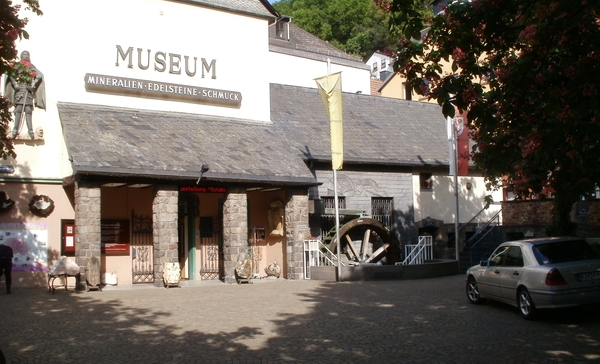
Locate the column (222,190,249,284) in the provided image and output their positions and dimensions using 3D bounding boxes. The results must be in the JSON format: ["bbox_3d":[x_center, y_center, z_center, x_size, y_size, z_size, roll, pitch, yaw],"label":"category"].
[{"bbox_3d":[-2.152,1.789,20.617,0.610,3.100,0.600,2,-6,-31],"label":"column"}]

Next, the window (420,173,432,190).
[{"bbox_3d":[5.301,0.000,26.109,0.600,0.600,0.150,2,-6,-31],"label":"window"}]

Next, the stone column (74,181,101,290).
[{"bbox_3d":[-5.962,1.517,17.550,0.570,2.970,0.570,2,-7,-30],"label":"stone column"}]

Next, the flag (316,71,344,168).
[{"bbox_3d":[1.023,-2.110,21.414,0.320,3.150,1.200,3,-7,-40],"label":"flag"}]

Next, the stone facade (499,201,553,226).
[{"bbox_3d":[9.857,1.341,27.000,2.300,1.050,0.300,-2,-5,8],"label":"stone facade"}]

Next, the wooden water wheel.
[{"bbox_3d":[2.000,2.730,21.601,2.863,2.863,0.750,2,-7,-26],"label":"wooden water wheel"}]

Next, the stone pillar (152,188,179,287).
[{"bbox_3d":[-4.015,1.627,18.666,0.570,2.970,0.570,2,-7,-30],"label":"stone pillar"}]

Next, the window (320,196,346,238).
[{"bbox_3d":[1.254,1.375,23.499,1.080,1.550,0.150,2,-6,-31],"label":"window"}]

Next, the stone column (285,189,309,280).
[{"bbox_3d":[-0.106,1.770,20.915,0.570,2.970,0.570,2,-7,-30],"label":"stone column"}]

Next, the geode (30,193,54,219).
[{"bbox_3d":[-7.940,0.723,19.204,0.680,0.700,0.330,2,-6,-31],"label":"geode"}]

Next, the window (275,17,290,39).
[{"bbox_3d":[-0.813,-7.134,29.000,0.800,1.000,0.150,3,-7,-33],"label":"window"}]

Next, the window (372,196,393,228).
[{"bbox_3d":[3.123,1.190,23.567,0.950,1.200,0.150,2,-7,-26],"label":"window"}]

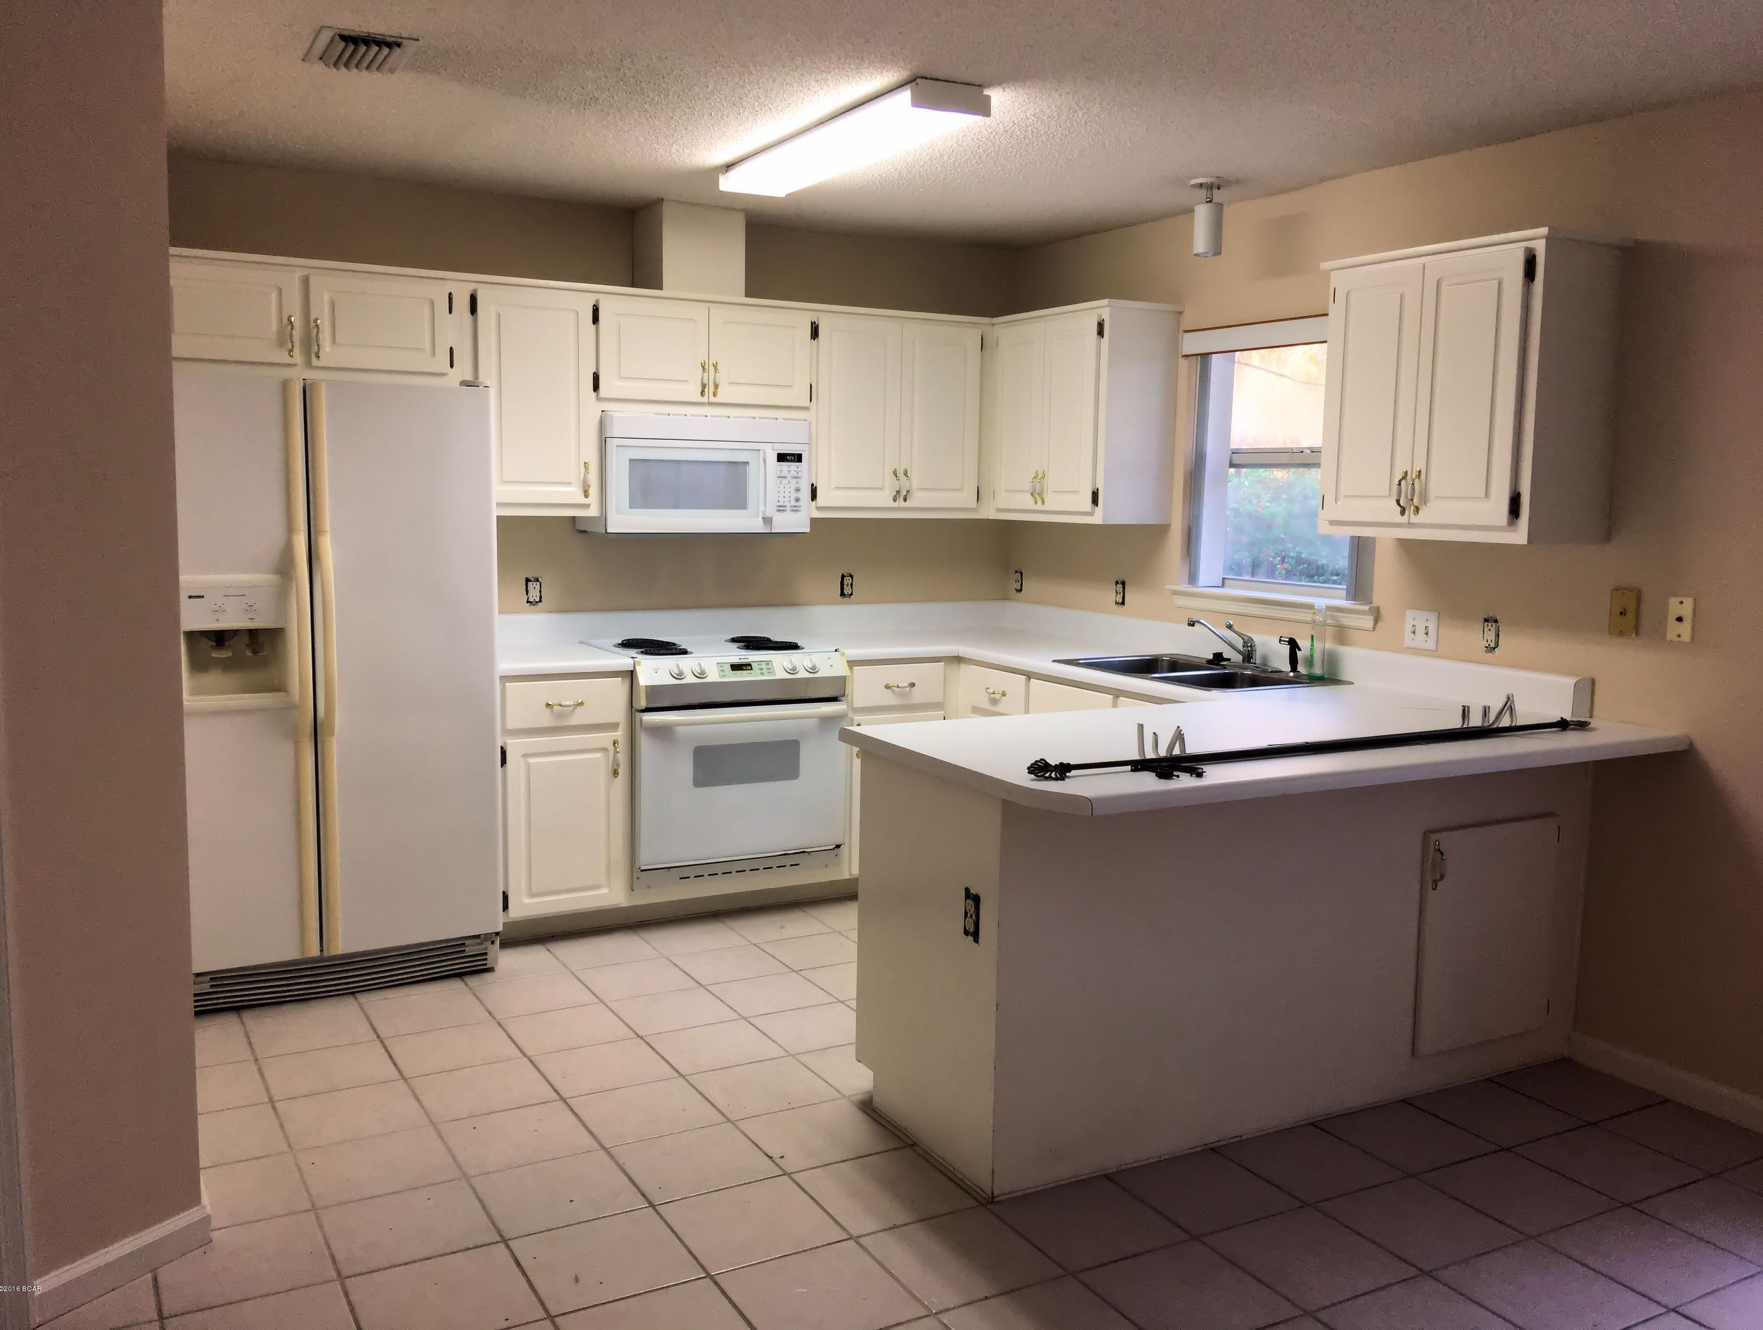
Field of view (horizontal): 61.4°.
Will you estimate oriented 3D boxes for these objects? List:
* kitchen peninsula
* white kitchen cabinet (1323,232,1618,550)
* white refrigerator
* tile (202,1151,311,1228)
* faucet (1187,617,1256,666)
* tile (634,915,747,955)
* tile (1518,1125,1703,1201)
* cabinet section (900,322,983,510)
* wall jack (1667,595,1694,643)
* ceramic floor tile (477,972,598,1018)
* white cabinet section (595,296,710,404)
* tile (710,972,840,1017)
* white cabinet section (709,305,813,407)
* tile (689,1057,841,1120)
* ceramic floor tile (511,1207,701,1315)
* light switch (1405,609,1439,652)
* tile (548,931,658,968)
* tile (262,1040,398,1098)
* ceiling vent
[{"bbox_3d":[0.941,0.608,3.634,1.891,0.927,0.949,-3,8,-29],"label":"kitchen peninsula"},{"bbox_3d":[1.562,-0.717,3.988,0.327,0.754,0.713,-3,8,-29],"label":"white kitchen cabinet"},{"bbox_3d":[-1.696,0.046,4.453,0.906,1.756,0.863,-3,8,-29],"label":"white refrigerator"},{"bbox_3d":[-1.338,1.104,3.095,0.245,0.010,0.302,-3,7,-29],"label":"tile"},{"bbox_3d":[1.100,-0.074,4.791,0.251,0.156,0.080,-2,7,-21],"label":"faucet"},{"bbox_3d":[-0.628,0.907,4.931,0.300,0.010,0.300,-3,8,-29],"label":"tile"},{"bbox_3d":[1.639,1.125,3.356,0.295,0.010,0.295,-3,8,-29],"label":"tile"},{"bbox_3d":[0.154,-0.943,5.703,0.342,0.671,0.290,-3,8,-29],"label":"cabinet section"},{"bbox_3d":[1.971,-0.110,3.669,0.010,0.111,0.069,-3,8,-29],"label":"wall jack"},{"bbox_3d":[-1.003,0.965,4.327,0.291,0.010,0.291,-3,8,-29],"label":"ceramic floor tile"},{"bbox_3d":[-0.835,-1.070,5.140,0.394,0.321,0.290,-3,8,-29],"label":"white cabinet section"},{"bbox_3d":[-0.322,0.971,4.359,0.302,0.010,0.302,-3,7,-29],"label":"tile"},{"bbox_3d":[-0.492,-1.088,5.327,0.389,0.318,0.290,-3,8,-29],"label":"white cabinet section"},{"bbox_3d":[-0.291,1.056,3.695,0.300,0.010,0.300,-3,8,-29],"label":"tile"},{"bbox_3d":[-0.532,1.148,2.864,0.300,0.010,0.300,-3,8,-29],"label":"ceramic floor tile"},{"bbox_3d":[1.583,-0.105,4.367,0.015,0.114,0.115,-3,8,-29],"label":"light switch"},{"bbox_3d":[-0.891,0.917,4.745,0.295,0.010,0.295,-3,8,-29],"label":"tile"},{"bbox_3d":[-1.394,1.027,3.763,0.302,0.010,0.302,-3,7,-29],"label":"tile"},{"bbox_3d":[-1.228,-1.444,3.501,0.220,0.018,0.324,-3,8,-29],"label":"ceiling vent"}]

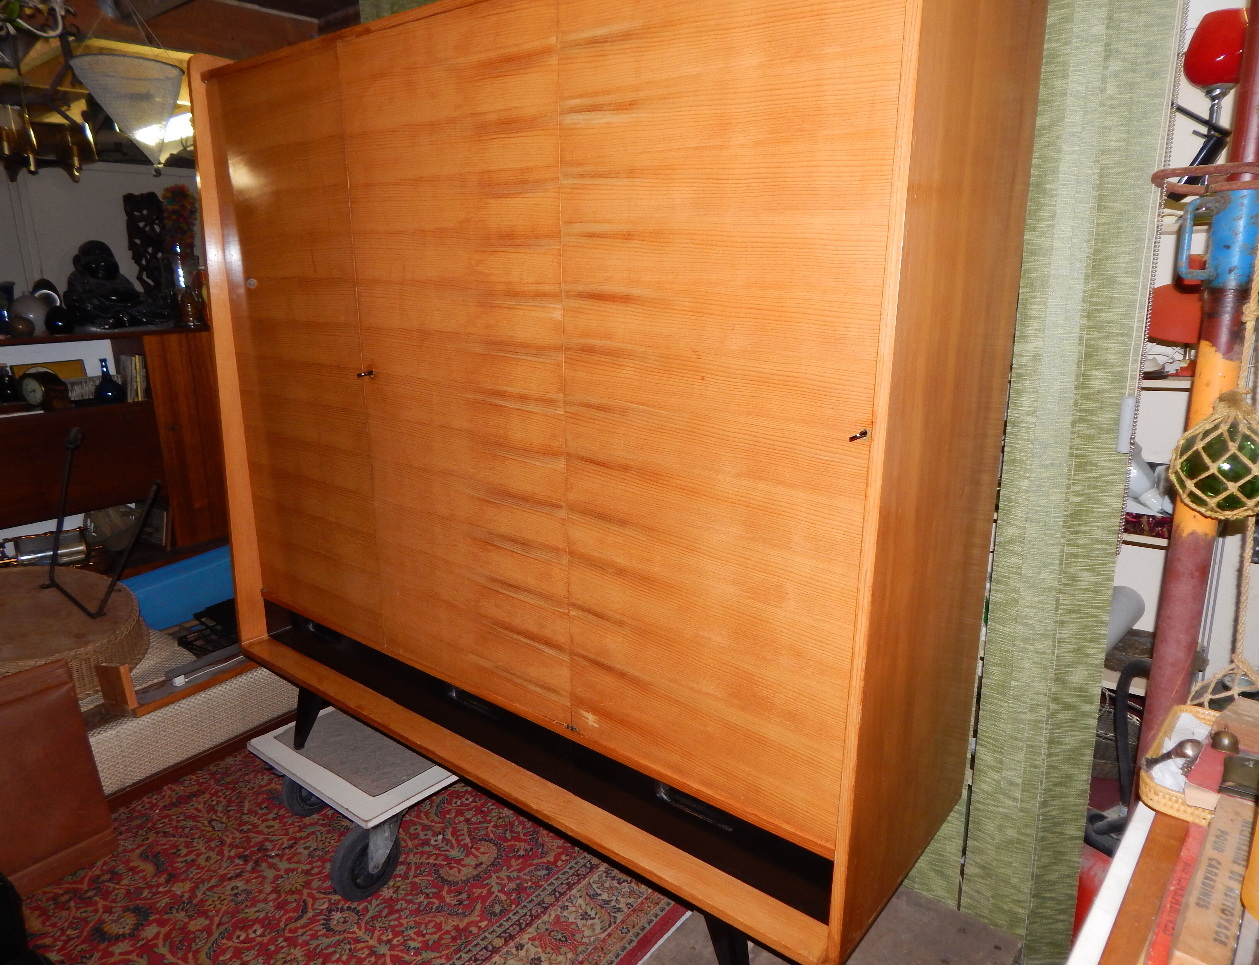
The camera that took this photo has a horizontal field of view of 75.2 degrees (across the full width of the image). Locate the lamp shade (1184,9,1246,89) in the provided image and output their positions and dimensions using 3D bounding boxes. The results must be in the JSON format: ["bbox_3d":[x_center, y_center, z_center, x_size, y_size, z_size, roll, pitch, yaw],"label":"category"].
[{"bbox_3d":[1.242,-0.896,1.700,0.141,0.133,0.141,11,17,37],"label":"lamp shade"}]

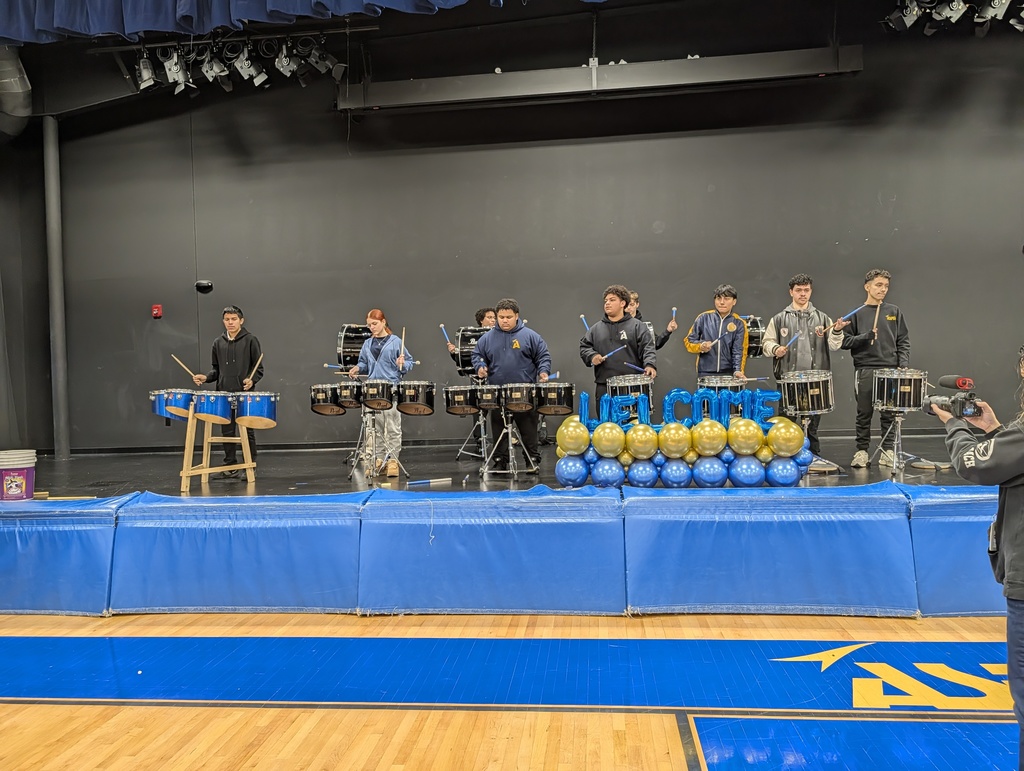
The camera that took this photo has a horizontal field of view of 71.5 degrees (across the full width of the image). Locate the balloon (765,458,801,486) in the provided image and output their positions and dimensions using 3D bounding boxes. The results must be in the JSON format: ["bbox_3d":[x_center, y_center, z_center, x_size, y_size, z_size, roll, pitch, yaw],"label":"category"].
[{"bbox_3d":[1.883,0.612,4.930,0.242,0.235,0.242,-2,0,7],"label":"balloon"}]

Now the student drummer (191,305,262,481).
[{"bbox_3d":[-2.740,0.055,6.940,0.580,1.690,0.460,-2,0,3],"label":"student drummer"}]

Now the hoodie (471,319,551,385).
[{"bbox_3d":[-0.014,-0.301,6.680,0.750,0.660,0.420,-2,1,5],"label":"hoodie"}]

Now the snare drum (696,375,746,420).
[{"bbox_3d":[1.787,0.102,6.050,0.410,0.335,0.410,-2,0,6],"label":"snare drum"}]

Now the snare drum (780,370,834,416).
[{"bbox_3d":[2.484,0.061,5.980,0.400,0.320,0.400,-4,5,12],"label":"snare drum"}]

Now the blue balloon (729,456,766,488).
[{"bbox_3d":[1.732,0.638,5.230,0.255,0.255,0.255,-2,1,7],"label":"blue balloon"}]

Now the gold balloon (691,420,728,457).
[{"bbox_3d":[1.468,0.387,5.260,0.250,0.270,0.260,-2,0,6],"label":"gold balloon"}]

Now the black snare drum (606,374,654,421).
[{"bbox_3d":[1.051,0.102,6.280,0.395,0.325,0.395,-3,9,6],"label":"black snare drum"}]

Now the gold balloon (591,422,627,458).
[{"bbox_3d":[0.729,0.413,5.340,0.250,0.262,0.260,-2,0,6],"label":"gold balloon"}]

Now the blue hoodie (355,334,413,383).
[{"bbox_3d":[-1.194,-0.231,6.580,0.520,0.500,0.360,-2,0,9],"label":"blue hoodie"}]

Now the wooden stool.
[{"bbox_3d":[-2.645,0.522,6.330,0.480,0.756,0.550,-2,0,6],"label":"wooden stool"}]

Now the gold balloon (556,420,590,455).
[{"bbox_3d":[0.452,0.386,5.230,0.246,0.250,0.246,-2,0,7],"label":"gold balloon"}]

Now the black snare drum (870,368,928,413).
[{"bbox_3d":[3.240,0.046,5.930,0.400,0.320,0.400,0,5,6],"label":"black snare drum"}]

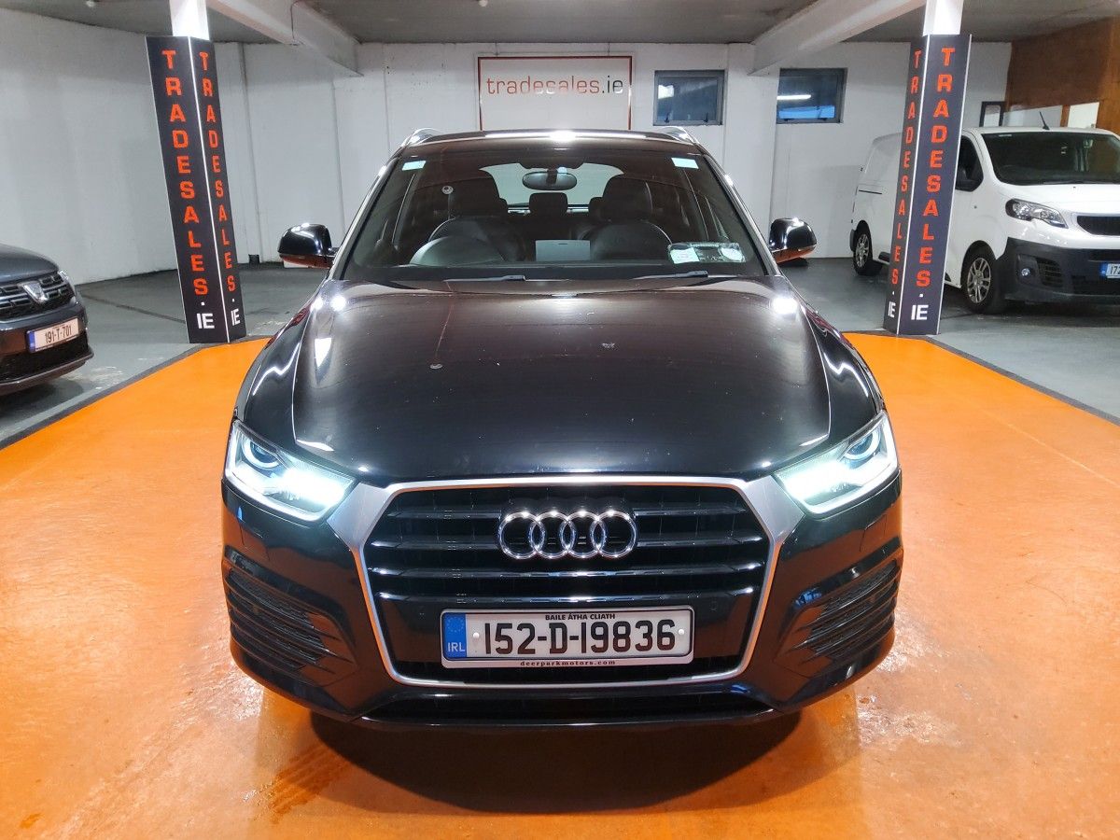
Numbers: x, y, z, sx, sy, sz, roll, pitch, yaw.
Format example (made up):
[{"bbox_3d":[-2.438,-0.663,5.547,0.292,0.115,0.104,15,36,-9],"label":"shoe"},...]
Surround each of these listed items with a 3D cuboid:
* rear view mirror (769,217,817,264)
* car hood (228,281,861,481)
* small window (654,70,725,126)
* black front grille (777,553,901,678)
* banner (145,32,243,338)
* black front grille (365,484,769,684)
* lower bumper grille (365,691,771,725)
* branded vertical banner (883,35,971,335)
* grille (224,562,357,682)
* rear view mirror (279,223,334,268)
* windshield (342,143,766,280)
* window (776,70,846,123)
[{"bbox_3d":[0.870,-0.679,3.193,0.220,0.170,0.170,-1,16,-2],"label":"rear view mirror"},{"bbox_3d":[0.003,-0.156,2.249,1.660,0.310,1.220,-1,16,-2],"label":"car hood"},{"bbox_3d":[2.083,-5.177,13.534,1.119,0.824,0.120,-1,16,0],"label":"small window"},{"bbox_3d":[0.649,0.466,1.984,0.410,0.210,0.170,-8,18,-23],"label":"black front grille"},{"bbox_3d":[-3.065,-1.895,7.175,0.360,2.450,0.370,0,16,2],"label":"banner"},{"bbox_3d":[0.019,0.339,1.789,0.870,0.445,0.140,-1,16,-2],"label":"black front grille"},{"bbox_3d":[0.022,0.634,1.874,0.930,0.090,0.130,-1,16,-2],"label":"lower bumper grille"},{"bbox_3d":[3.149,-1.978,7.252,0.360,2.450,0.370,0,16,2],"label":"branded vertical banner"},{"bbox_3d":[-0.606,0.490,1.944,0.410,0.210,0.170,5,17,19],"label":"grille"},{"bbox_3d":[-0.936,-0.648,3.134,0.220,0.170,0.170,-1,16,-2],"label":"rear view mirror"},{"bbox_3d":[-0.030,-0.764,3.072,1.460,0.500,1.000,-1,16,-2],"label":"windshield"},{"bbox_3d":[4.044,-5.207,13.524,1.095,0.830,0.120,-1,16,0],"label":"window"}]

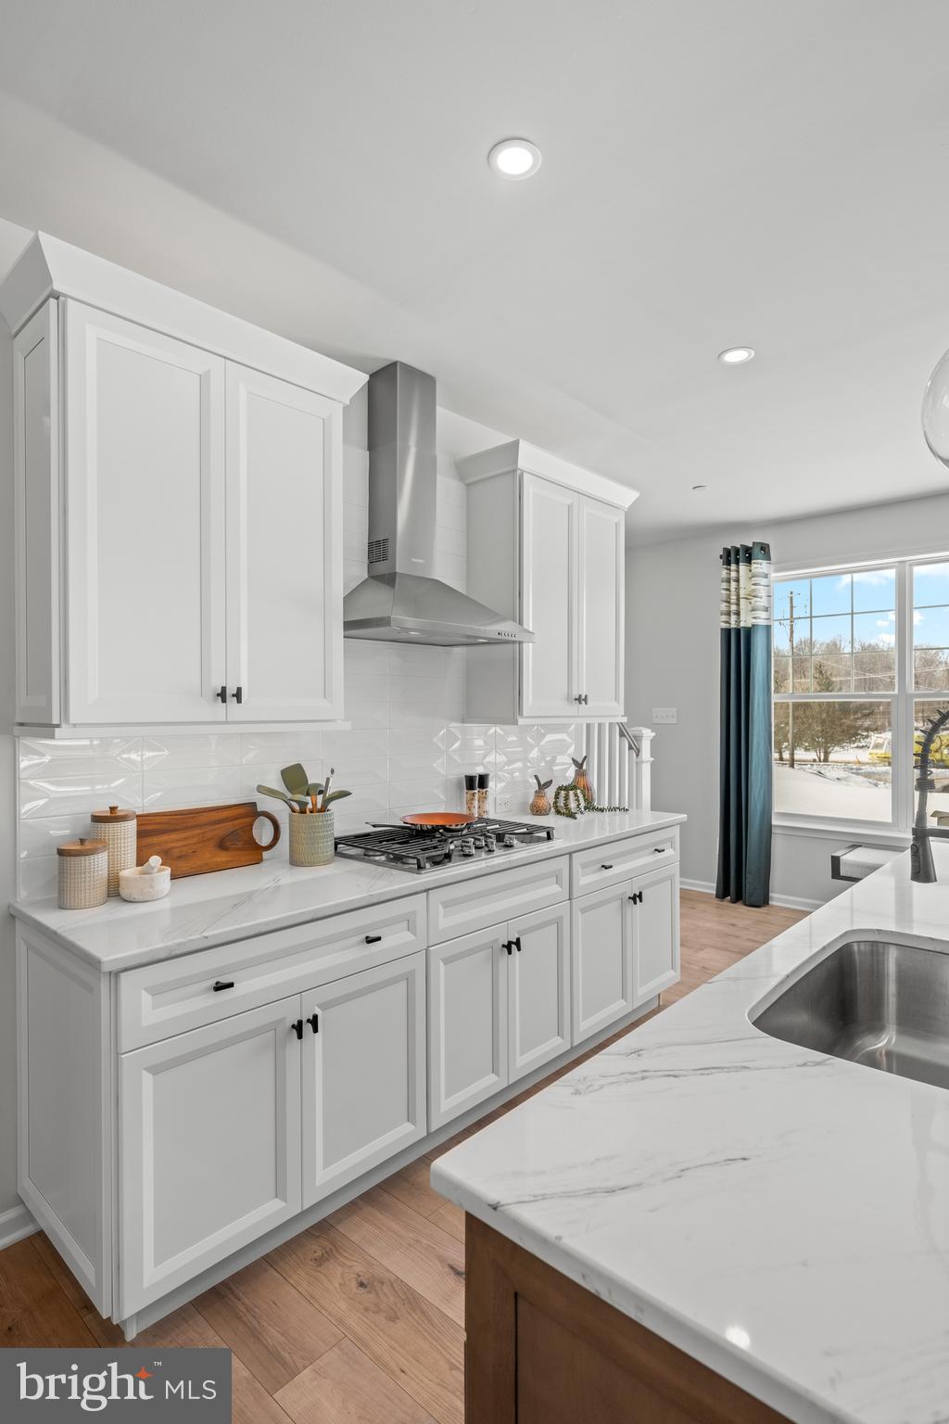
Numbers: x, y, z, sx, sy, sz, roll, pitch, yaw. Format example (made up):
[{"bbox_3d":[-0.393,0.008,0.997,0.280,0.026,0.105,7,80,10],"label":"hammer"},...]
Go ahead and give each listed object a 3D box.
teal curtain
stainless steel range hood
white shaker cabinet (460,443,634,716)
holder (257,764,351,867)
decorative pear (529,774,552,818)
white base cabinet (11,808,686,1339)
[{"bbox_3d":[1.982,0.109,5.005,0.410,2.610,0.120,0,0,44],"label":"teal curtain"},{"bbox_3d":[-0.171,-0.804,2.670,0.460,1.045,0.765,0,0,44],"label":"stainless steel range hood"},{"bbox_3d":[0.395,-0.544,3.306,0.390,1.200,0.925,0,0,44],"label":"white shaker cabinet"},{"bbox_3d":[-0.578,0.351,2.321,0.220,0.340,0.240,0,0,44],"label":"holder"},{"bbox_3d":[0.327,0.413,3.373,0.104,0.207,0.112,0,0,0],"label":"decorative pear"},{"bbox_3d":[-0.099,0.976,2.593,0.655,0.914,2.637,0,0,44],"label":"white base cabinet"}]

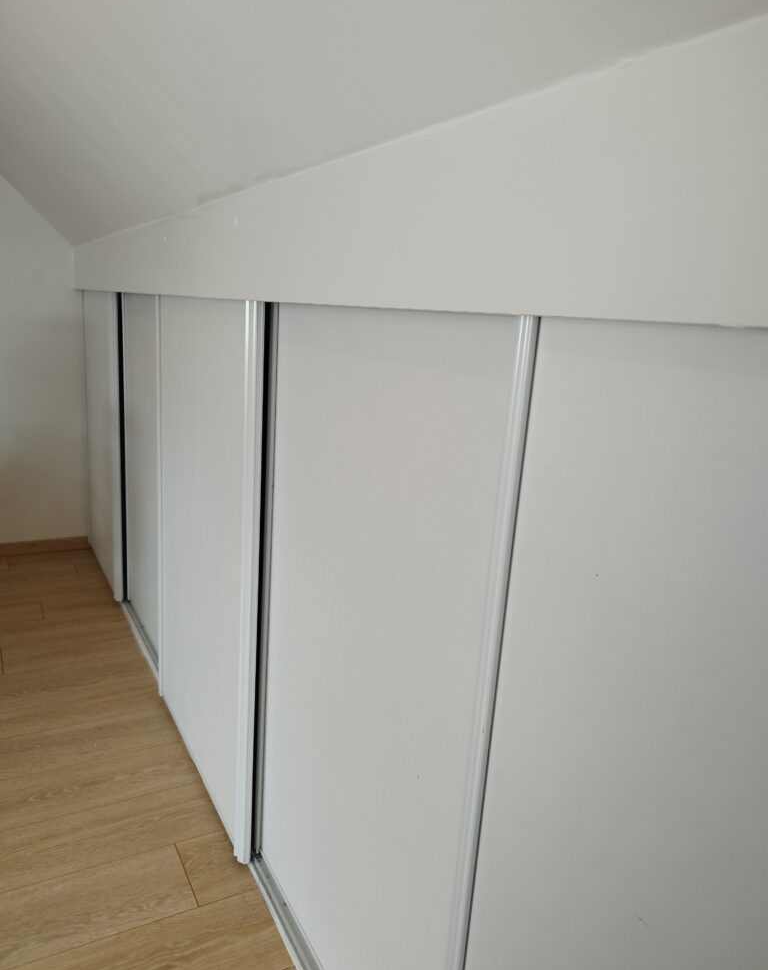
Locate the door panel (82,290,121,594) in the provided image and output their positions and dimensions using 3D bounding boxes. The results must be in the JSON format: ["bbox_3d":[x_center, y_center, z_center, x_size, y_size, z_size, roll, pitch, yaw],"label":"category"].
[{"bbox_3d":[-1.183,-0.208,3.005,0.036,1.194,0.750,-4,16,-30],"label":"door panel"}]

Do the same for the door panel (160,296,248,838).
[{"bbox_3d":[-0.452,0.147,1.762,0.036,1.194,0.744,-4,16,-30],"label":"door panel"}]

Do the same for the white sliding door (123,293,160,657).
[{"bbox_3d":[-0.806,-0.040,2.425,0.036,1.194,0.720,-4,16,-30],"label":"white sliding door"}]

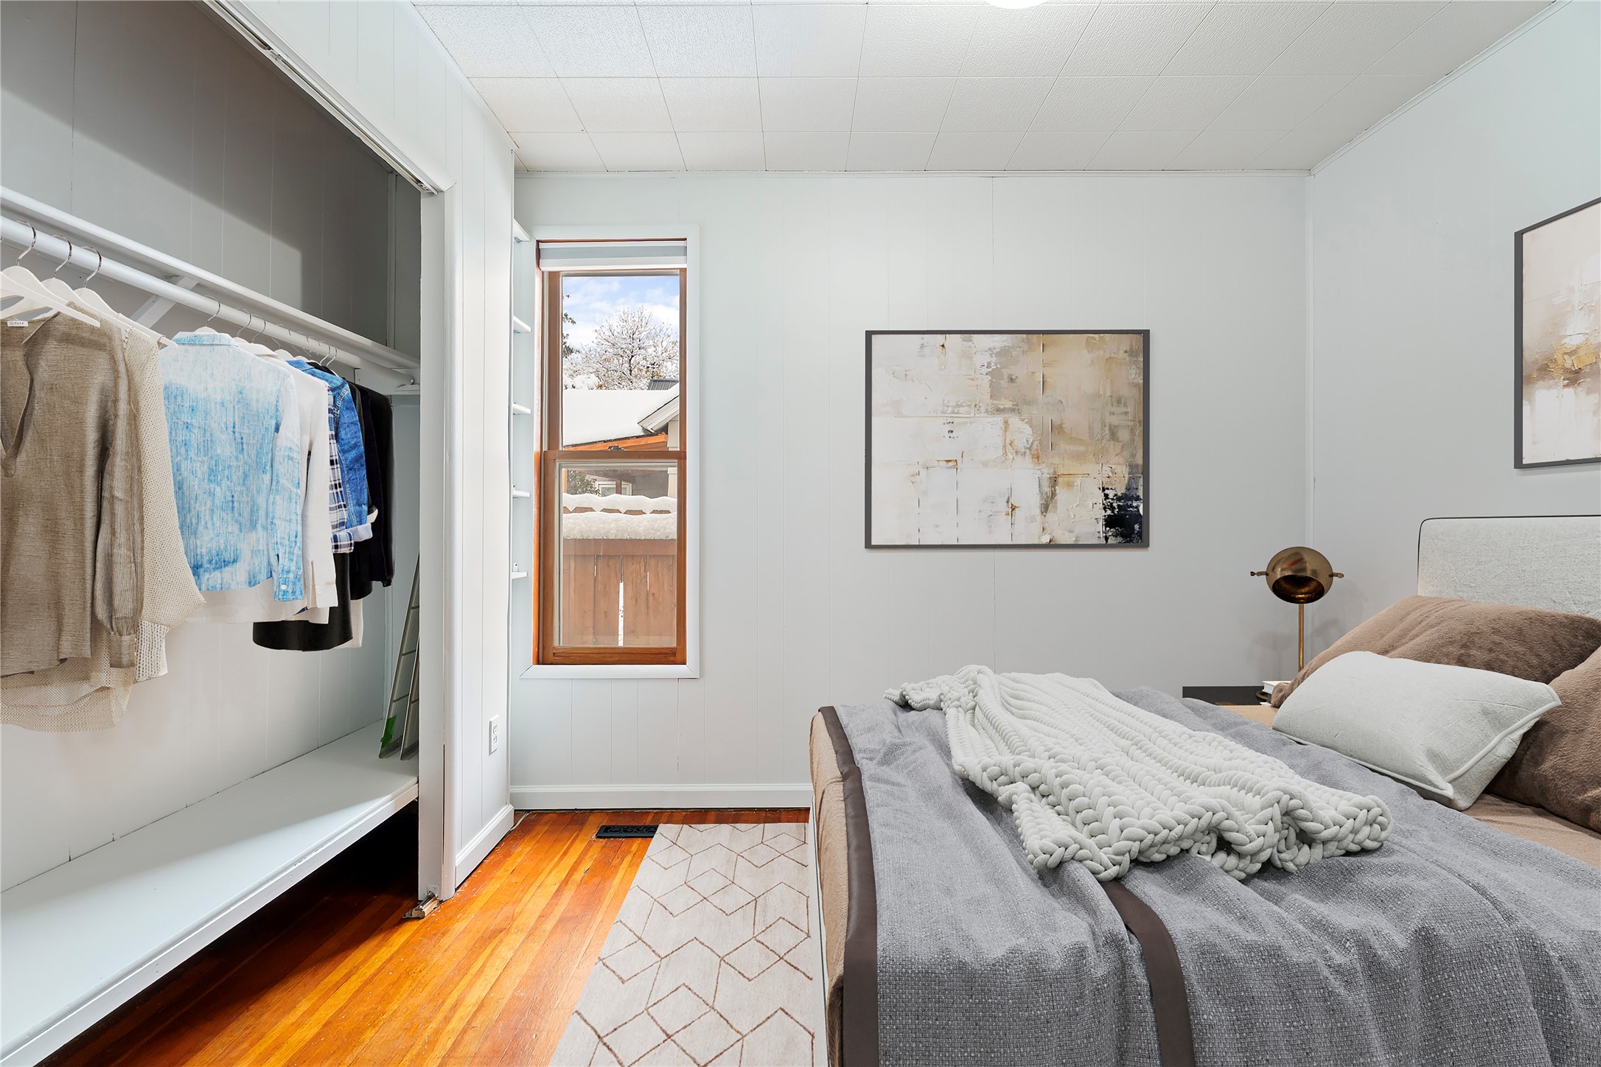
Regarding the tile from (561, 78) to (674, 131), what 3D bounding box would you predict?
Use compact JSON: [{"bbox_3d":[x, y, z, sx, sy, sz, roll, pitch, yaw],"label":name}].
[{"bbox_3d":[-0.585,-1.397,2.317,0.305,0.018,0.305,0,1,0],"label":"tile"}]

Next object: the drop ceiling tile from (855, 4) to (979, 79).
[{"bbox_3d":[0.329,-1.391,2.011,0.305,0.018,0.305,0,1,0],"label":"drop ceiling tile"}]

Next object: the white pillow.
[{"bbox_3d":[1.332,0.410,1.587,0.305,0.145,0.480,-42,3,-1],"label":"white pillow"}]

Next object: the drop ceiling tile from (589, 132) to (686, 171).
[{"bbox_3d":[-0.587,-1.397,2.599,0.305,0.016,0.267,0,0,0],"label":"drop ceiling tile"}]

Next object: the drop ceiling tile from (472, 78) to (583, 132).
[{"bbox_3d":[-0.880,-1.397,2.318,0.285,0.018,0.305,0,1,0],"label":"drop ceiling tile"}]

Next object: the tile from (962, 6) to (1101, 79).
[{"bbox_3d":[0.633,-1.391,2.010,0.305,0.018,0.305,0,1,0],"label":"tile"}]

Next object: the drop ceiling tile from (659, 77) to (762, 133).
[{"bbox_3d":[-0.282,-1.397,2.315,0.305,0.016,0.301,0,0,0],"label":"drop ceiling tile"}]

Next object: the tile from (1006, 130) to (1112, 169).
[{"bbox_3d":[0.939,-1.400,2.602,0.305,0.018,0.270,0,1,0],"label":"tile"}]

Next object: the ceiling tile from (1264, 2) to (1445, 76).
[{"bbox_3d":[1.547,-1.401,2.019,0.305,0.016,0.298,0,0,0],"label":"ceiling tile"}]

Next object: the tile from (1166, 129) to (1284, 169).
[{"bbox_3d":[1.548,-1.403,2.601,0.305,0.018,0.279,0,0,0],"label":"tile"}]

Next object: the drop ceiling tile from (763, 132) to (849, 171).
[{"bbox_3d":[0.023,-1.399,2.600,0.305,0.016,0.267,0,0,0],"label":"drop ceiling tile"}]

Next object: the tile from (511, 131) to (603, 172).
[{"bbox_3d":[-0.890,-1.402,2.605,0.305,0.018,0.270,0,1,0],"label":"tile"}]

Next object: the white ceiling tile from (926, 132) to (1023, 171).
[{"bbox_3d":[0.632,-1.401,2.600,0.305,0.016,0.267,0,0,0],"label":"white ceiling tile"}]

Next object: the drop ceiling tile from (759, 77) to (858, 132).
[{"bbox_3d":[0.023,-1.398,2.316,0.305,0.016,0.301,0,0,0],"label":"drop ceiling tile"}]

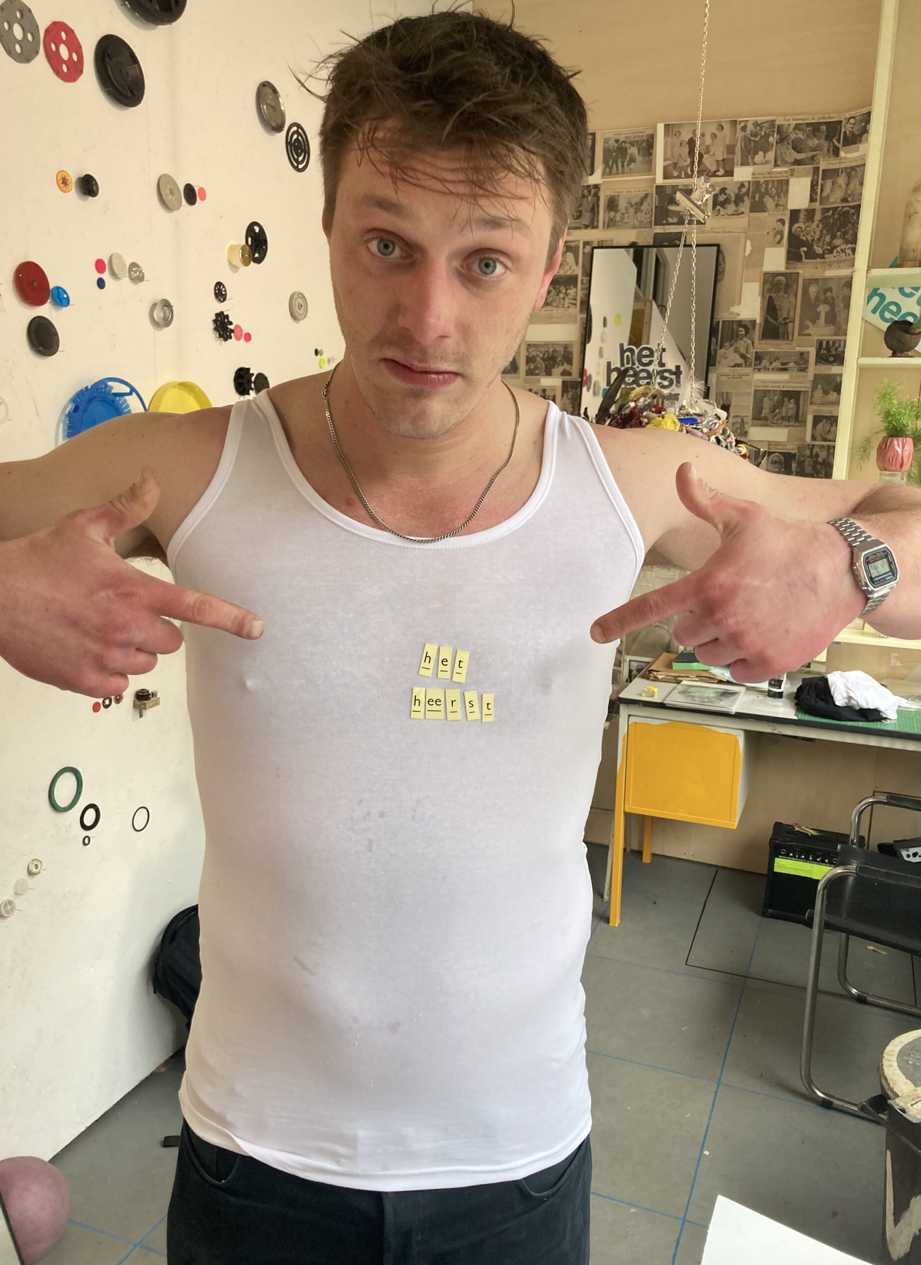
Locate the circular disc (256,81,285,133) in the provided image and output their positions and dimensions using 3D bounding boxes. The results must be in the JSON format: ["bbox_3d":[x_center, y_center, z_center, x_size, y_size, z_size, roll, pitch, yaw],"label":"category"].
[{"bbox_3d":[-0.485,-1.343,2.615,0.020,0.124,0.124,6,11,21],"label":"circular disc"}]

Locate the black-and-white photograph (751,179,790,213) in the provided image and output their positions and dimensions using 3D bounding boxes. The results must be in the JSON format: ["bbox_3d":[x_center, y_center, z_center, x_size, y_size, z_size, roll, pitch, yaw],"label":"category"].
[{"bbox_3d":[1.050,-1.486,3.482,0.121,0.104,0.006,6,11,21],"label":"black-and-white photograph"}]

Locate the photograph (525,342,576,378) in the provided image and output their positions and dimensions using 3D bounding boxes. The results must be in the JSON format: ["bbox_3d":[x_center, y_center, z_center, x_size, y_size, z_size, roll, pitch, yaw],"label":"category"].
[{"bbox_3d":[0.335,-1.028,3.850,0.195,0.137,0.006,6,11,21],"label":"photograph"}]

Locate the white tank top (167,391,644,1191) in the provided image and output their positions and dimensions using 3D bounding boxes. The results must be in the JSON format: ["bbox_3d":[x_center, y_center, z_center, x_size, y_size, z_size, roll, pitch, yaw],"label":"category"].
[{"bbox_3d":[-0.054,0.111,0.901,0.400,0.650,0.250,1,11,-3],"label":"white tank top"}]

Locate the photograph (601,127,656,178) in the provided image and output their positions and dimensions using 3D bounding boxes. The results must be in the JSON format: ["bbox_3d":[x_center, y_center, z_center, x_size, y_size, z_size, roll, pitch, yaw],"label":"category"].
[{"bbox_3d":[0.583,-1.662,3.553,0.183,0.156,0.004,6,12,21],"label":"photograph"}]

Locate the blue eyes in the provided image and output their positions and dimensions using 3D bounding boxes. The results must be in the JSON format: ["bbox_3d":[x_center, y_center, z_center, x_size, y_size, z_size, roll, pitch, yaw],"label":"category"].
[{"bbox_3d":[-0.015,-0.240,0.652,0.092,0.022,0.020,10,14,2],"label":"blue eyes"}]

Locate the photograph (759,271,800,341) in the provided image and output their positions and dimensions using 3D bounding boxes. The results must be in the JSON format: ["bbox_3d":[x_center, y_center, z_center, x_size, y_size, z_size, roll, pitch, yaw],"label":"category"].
[{"bbox_3d":[1.099,-1.119,3.526,0.118,0.230,0.006,6,11,21],"label":"photograph"}]

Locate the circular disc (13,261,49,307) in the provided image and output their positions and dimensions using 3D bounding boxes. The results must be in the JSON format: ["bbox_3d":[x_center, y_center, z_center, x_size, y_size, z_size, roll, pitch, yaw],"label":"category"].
[{"bbox_3d":[-0.816,-0.665,1.949,0.016,0.080,0.080,6,12,21],"label":"circular disc"}]

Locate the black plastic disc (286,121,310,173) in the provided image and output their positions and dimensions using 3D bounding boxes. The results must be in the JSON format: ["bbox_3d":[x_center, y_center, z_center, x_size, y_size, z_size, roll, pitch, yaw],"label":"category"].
[{"bbox_3d":[-0.439,-1.312,2.766,0.013,0.128,0.128,6,11,21],"label":"black plastic disc"}]

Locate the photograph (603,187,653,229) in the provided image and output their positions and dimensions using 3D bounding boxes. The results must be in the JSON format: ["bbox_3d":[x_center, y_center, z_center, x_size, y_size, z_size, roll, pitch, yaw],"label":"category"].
[{"bbox_3d":[0.587,-1.485,3.585,0.174,0.140,0.004,6,12,21],"label":"photograph"}]

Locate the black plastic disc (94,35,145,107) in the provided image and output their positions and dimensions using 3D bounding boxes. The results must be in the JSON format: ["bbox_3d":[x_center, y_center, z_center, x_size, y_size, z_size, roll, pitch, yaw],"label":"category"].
[{"bbox_3d":[-0.698,-1.147,2.094,0.027,0.130,0.130,6,12,21],"label":"black plastic disc"}]

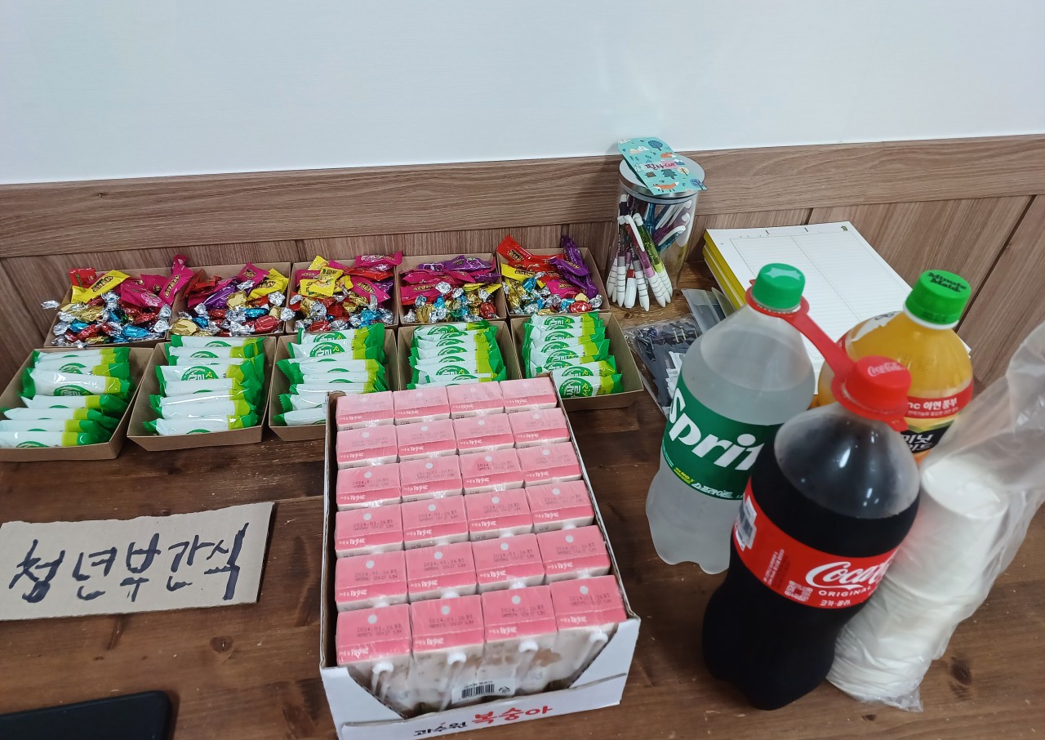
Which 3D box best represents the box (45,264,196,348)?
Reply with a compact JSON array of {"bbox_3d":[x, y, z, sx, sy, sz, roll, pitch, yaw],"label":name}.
[{"bbox_3d":[-0.489,-0.063,0.835,0.128,0.032,0.141,-7,43,-11],"label":"box"}]

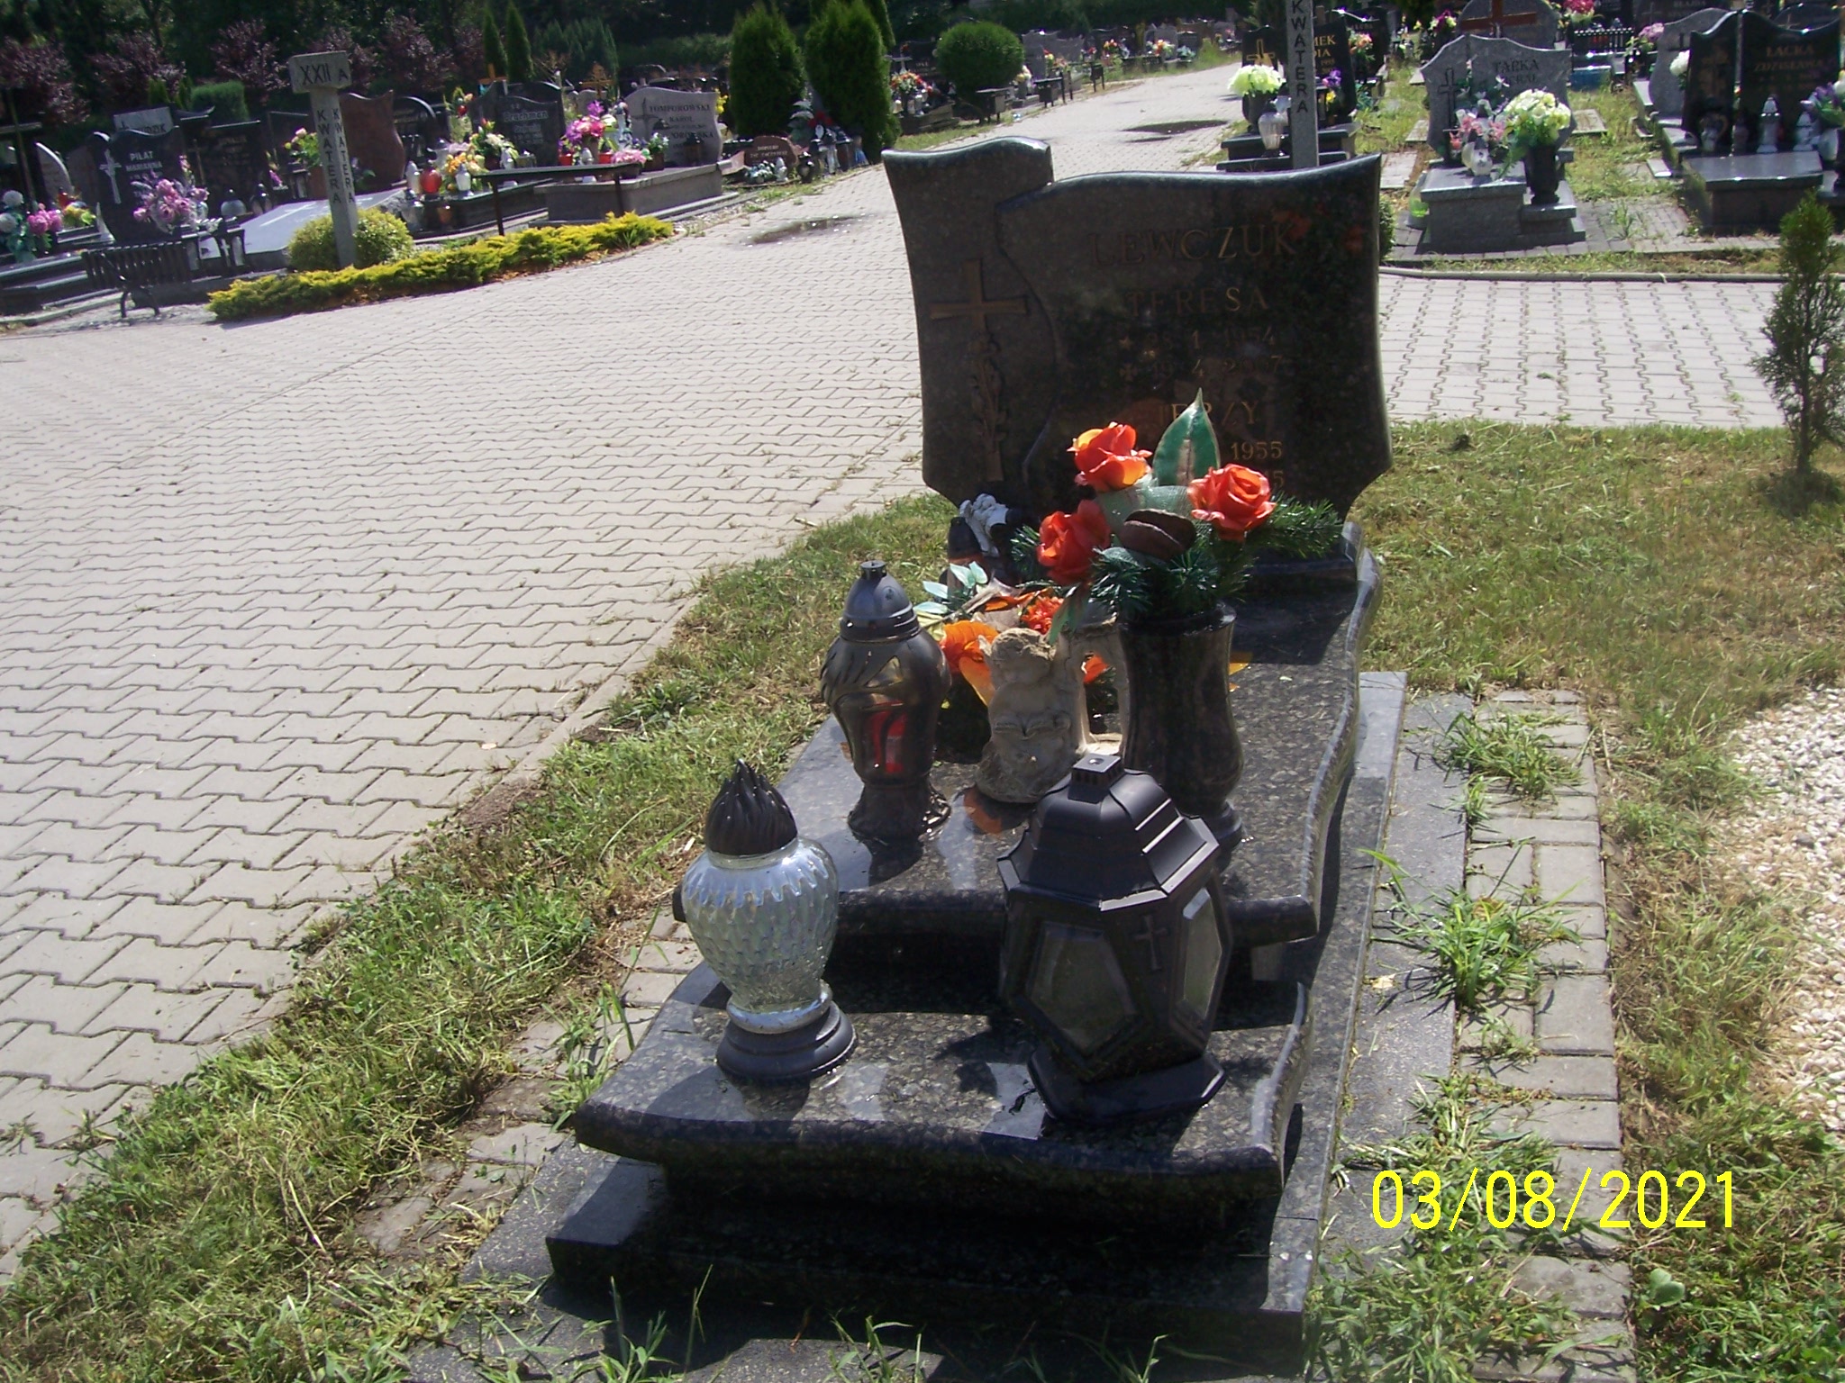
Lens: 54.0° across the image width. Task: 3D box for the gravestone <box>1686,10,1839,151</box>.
[{"bbox_3d":[4.494,-3.260,9.700,0.770,0.740,0.120,4,23,26],"label":"gravestone"}]

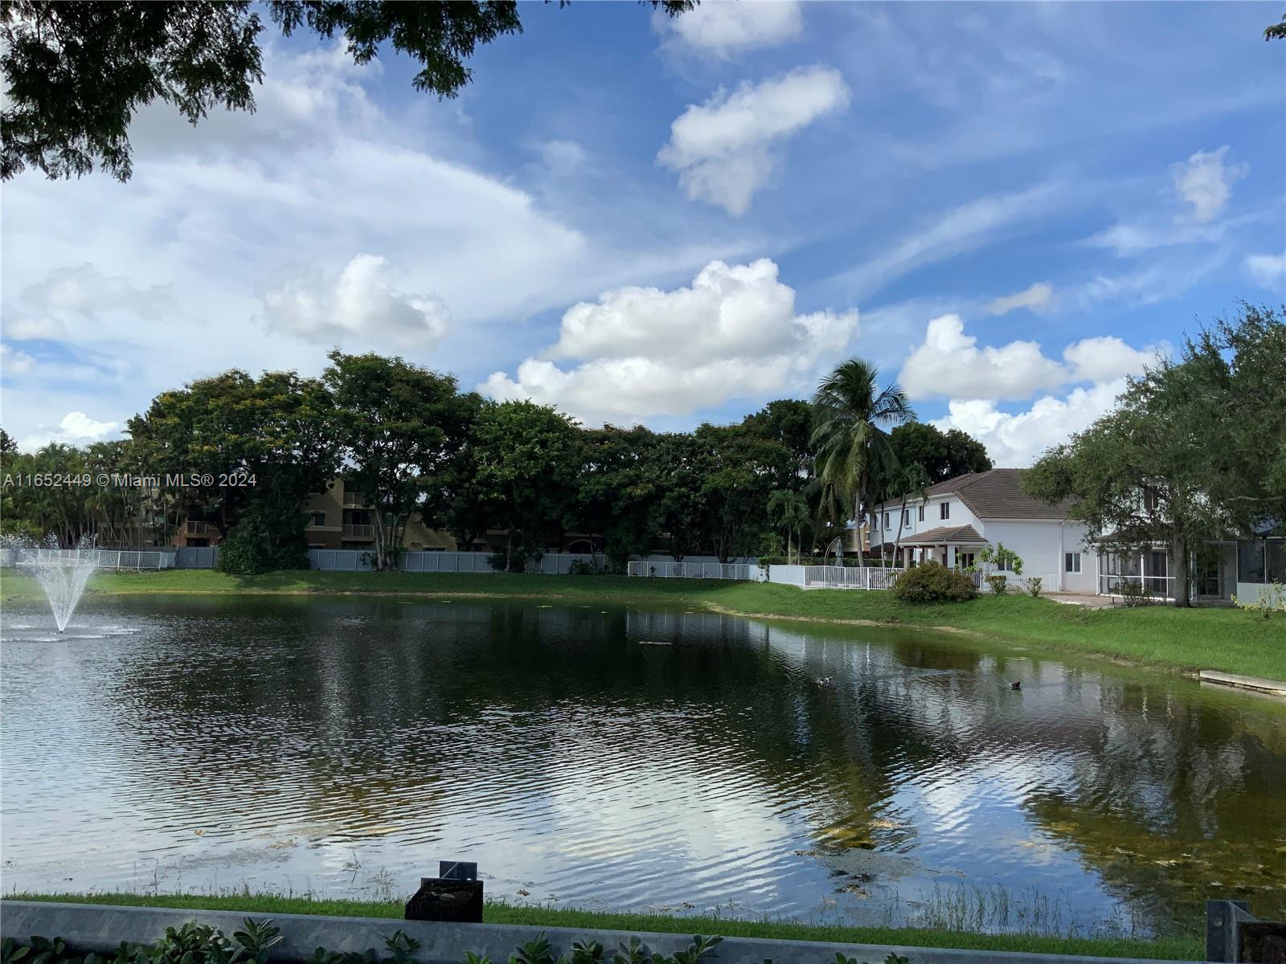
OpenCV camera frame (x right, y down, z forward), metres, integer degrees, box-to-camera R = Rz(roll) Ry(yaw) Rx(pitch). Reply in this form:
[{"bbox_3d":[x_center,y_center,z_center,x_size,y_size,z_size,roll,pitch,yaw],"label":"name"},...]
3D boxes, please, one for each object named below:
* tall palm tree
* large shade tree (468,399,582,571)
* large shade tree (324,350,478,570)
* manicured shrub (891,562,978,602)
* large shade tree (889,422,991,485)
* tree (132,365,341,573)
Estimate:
[{"bbox_3d":[13.011,-0.657,64.000,6.150,13.430,6.200,1,-4,0],"label":"tall palm tree"},{"bbox_3d":[-9.917,0.316,90.500,9.620,14.560,9.500,1,-4,0],"label":"large shade tree"},{"bbox_3d":[-20.186,-1.784,90.000,12.930,18.510,12.300,1,-4,0],"label":"large shade tree"},{"bbox_3d":[14.765,5.083,54.500,4.370,2.080,3.800,1,-4,0],"label":"manicured shrub"},{"bbox_3d":[27.006,1.691,98.000,10.050,14.260,10.000,1,-4,0],"label":"large shade tree"},{"bbox_3d":[-33.442,-0.923,88.000,17.400,16.620,14.500,1,-4,0],"label":"tree"}]

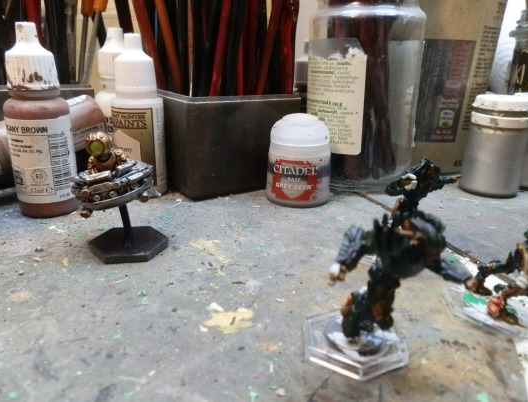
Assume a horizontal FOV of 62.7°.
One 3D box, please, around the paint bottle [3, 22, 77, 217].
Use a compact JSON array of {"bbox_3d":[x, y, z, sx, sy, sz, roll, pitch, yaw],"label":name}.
[{"bbox_3d":[-0.096,-0.033,0.184,0.025,0.079,0.025,-7,19,-24],"label":"paint bottle"}]

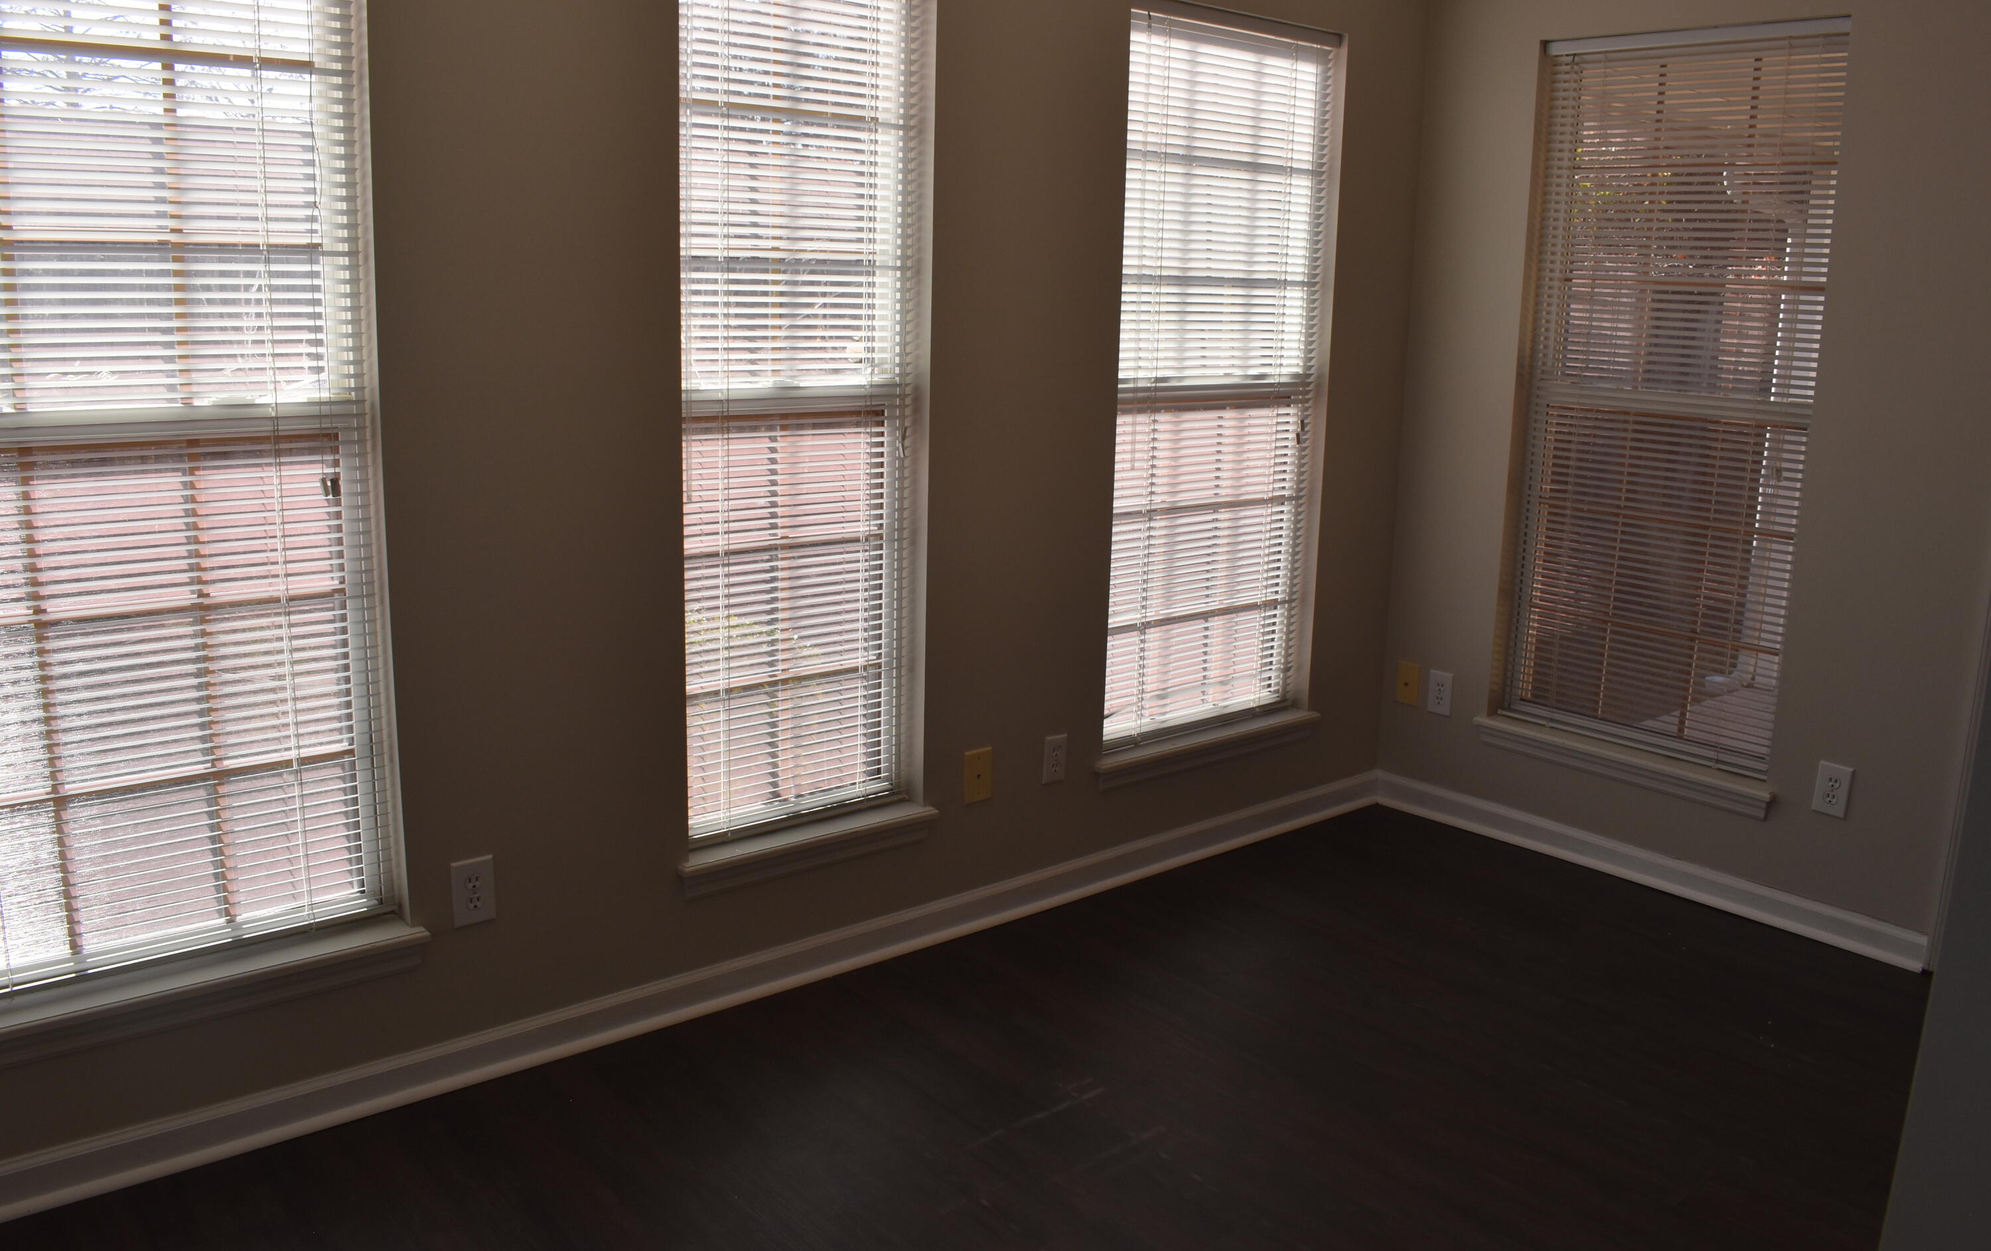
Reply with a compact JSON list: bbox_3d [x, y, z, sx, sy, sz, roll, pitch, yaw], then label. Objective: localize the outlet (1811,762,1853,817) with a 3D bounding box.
[{"bbox_3d":[1.921,0.377,3.430,0.009,0.120,0.076,-9,16,-39],"label":"outlet"}]

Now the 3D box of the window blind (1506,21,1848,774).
[{"bbox_3d":[1.611,-0.534,3.706,0.110,1.740,0.750,-9,16,-39],"label":"window blind"}]

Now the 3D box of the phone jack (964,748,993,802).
[{"bbox_3d":[-0.038,0.336,3.367,0.076,0.120,0.009,-9,16,-39],"label":"phone jack"}]

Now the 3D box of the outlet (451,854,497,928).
[{"bbox_3d":[-0.919,0.467,2.631,0.076,0.120,0.009,-9,16,-39],"label":"outlet"}]

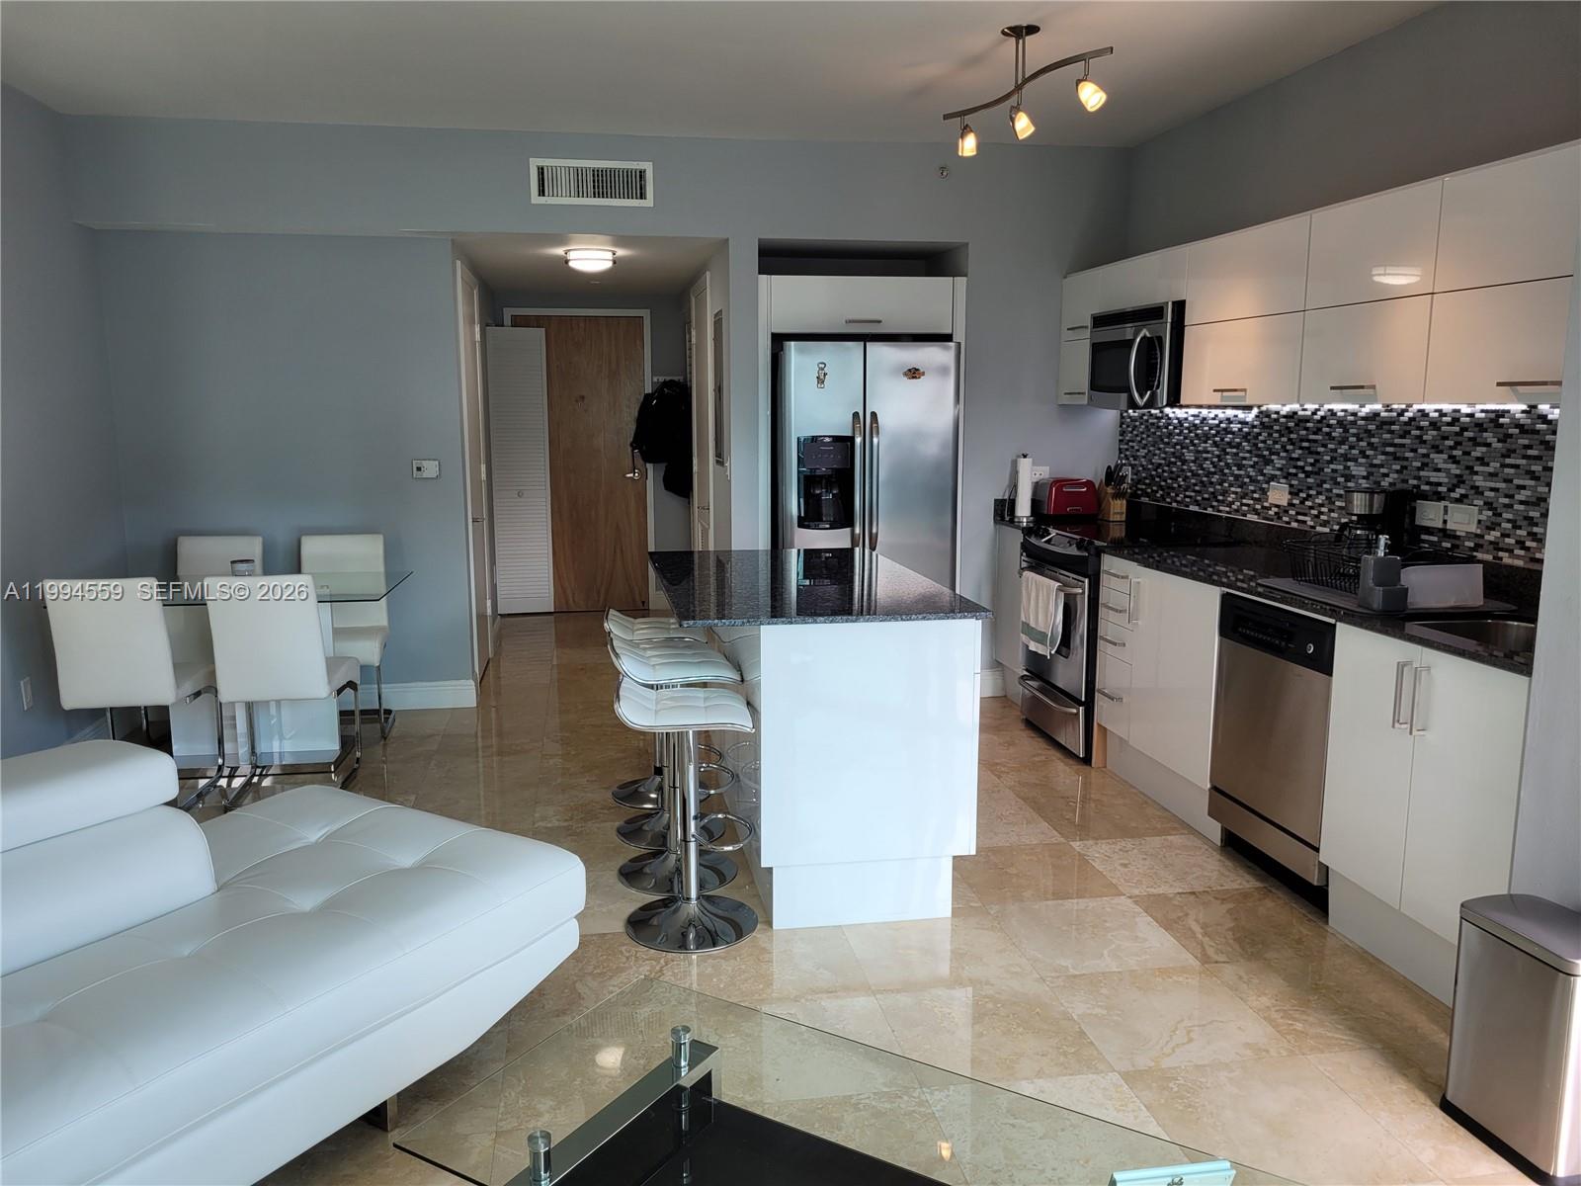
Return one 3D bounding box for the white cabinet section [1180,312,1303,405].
[{"bbox_3d":[1.748,-0.828,4.257,0.320,0.300,0.798,-2,9,-9],"label":"white cabinet section"}]

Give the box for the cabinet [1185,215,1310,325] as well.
[{"bbox_3d":[1.773,-1.141,4.270,0.322,0.306,0.805,-2,9,-9],"label":"cabinet"}]

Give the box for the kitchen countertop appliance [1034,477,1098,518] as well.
[{"bbox_3d":[1.355,-0.462,5.828,0.260,0.197,0.190,-2,9,-10],"label":"kitchen countertop appliance"}]

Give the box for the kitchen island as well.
[{"bbox_3d":[0.008,0.397,4.050,0.870,0.912,1.530,-2,9,-9],"label":"kitchen island"}]

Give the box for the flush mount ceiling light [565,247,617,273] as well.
[{"bbox_3d":[-0.997,-1.651,5.913,0.266,0.109,0.266,-2,9,-9],"label":"flush mount ceiling light"}]

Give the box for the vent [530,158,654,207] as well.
[{"bbox_3d":[-0.896,-1.862,5.383,0.548,0.192,0.030,-2,9,-9],"label":"vent"}]

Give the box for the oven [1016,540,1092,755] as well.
[{"bbox_3d":[1.427,0.205,5.220,0.675,0.915,0.753,-2,9,-9],"label":"oven"}]

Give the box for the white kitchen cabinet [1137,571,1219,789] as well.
[{"bbox_3d":[1.641,0.269,4.247,0.600,0.683,0.597,-2,9,-10],"label":"white kitchen cabinet"}]

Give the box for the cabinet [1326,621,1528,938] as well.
[{"bbox_3d":[1.852,0.464,3.028,0.600,0.685,0.689,-2,9,-10],"label":"cabinet"}]

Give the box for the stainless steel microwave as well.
[{"bbox_3d":[1.593,-0.997,5.062,0.423,0.418,0.760,-2,9,-9],"label":"stainless steel microwave"}]

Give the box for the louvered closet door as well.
[{"bbox_3d":[-1.883,-0.837,8.314,0.391,1.983,0.051,-2,9,-9],"label":"louvered closet door"}]

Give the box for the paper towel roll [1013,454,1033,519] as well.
[{"bbox_3d":[1.111,-0.493,5.633,0.082,0.310,0.082,0,9,0],"label":"paper towel roll"}]

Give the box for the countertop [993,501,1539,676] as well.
[{"bbox_3d":[1.621,-0.148,4.292,0.641,0.127,3.425,-2,9,-10],"label":"countertop"}]

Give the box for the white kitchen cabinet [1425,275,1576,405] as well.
[{"bbox_3d":[1.991,-0.621,2.943,0.343,0.305,0.794,-2,9,-9],"label":"white kitchen cabinet"}]

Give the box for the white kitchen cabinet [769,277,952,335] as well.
[{"bbox_3d":[0.292,-1.422,5.970,0.912,0.266,0.606,-2,9,-9],"label":"white kitchen cabinet"}]

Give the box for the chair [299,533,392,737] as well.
[{"bbox_3d":[-2.074,0.191,5.452,0.403,0.883,0.515,-2,9,-10],"label":"chair"}]

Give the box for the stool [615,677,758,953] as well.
[{"bbox_3d":[-0.292,0.612,3.387,0.398,0.697,0.404,-2,9,-9],"label":"stool"}]

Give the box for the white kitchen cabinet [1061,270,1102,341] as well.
[{"bbox_3d":[1.535,-1.361,5.657,0.322,0.306,0.449,-2,9,-9],"label":"white kitchen cabinet"}]

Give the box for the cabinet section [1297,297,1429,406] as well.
[{"bbox_3d":[1.862,-0.720,3.578,0.320,0.300,0.595,-2,9,-9],"label":"cabinet section"}]

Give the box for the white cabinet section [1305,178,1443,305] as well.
[{"bbox_3d":[1.860,-1.019,3.531,0.320,0.304,0.595,-2,9,-9],"label":"white cabinet section"}]

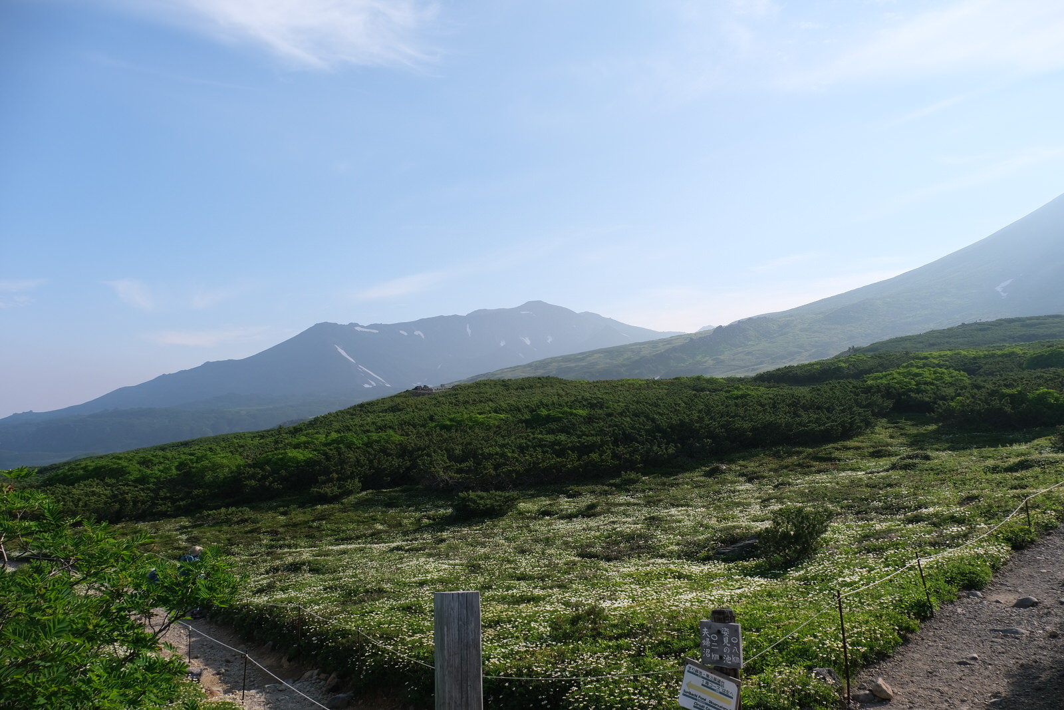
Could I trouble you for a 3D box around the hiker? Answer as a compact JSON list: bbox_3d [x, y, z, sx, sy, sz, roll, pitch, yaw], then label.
[{"bbox_3d":[-7.608,5.077,17.900,0.620,1.620,0.520,-2,-4,20],"label":"hiker"}]

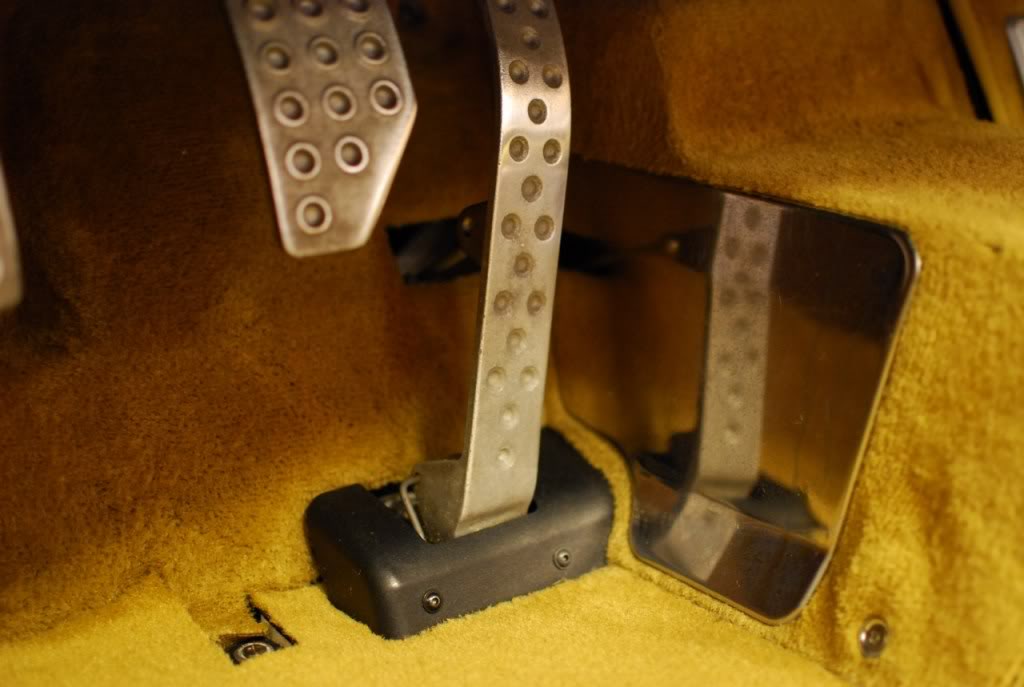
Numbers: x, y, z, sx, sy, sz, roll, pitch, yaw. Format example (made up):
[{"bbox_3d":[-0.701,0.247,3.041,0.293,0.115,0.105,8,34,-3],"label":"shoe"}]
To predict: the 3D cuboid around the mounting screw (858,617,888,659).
[{"bbox_3d":[0.151,0.123,0.618,0.007,0.017,0.017,15,3,-37],"label":"mounting screw"}]

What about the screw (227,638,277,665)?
[{"bbox_3d":[-0.122,0.145,0.700,0.019,0.008,0.019,-4,17,1],"label":"screw"}]

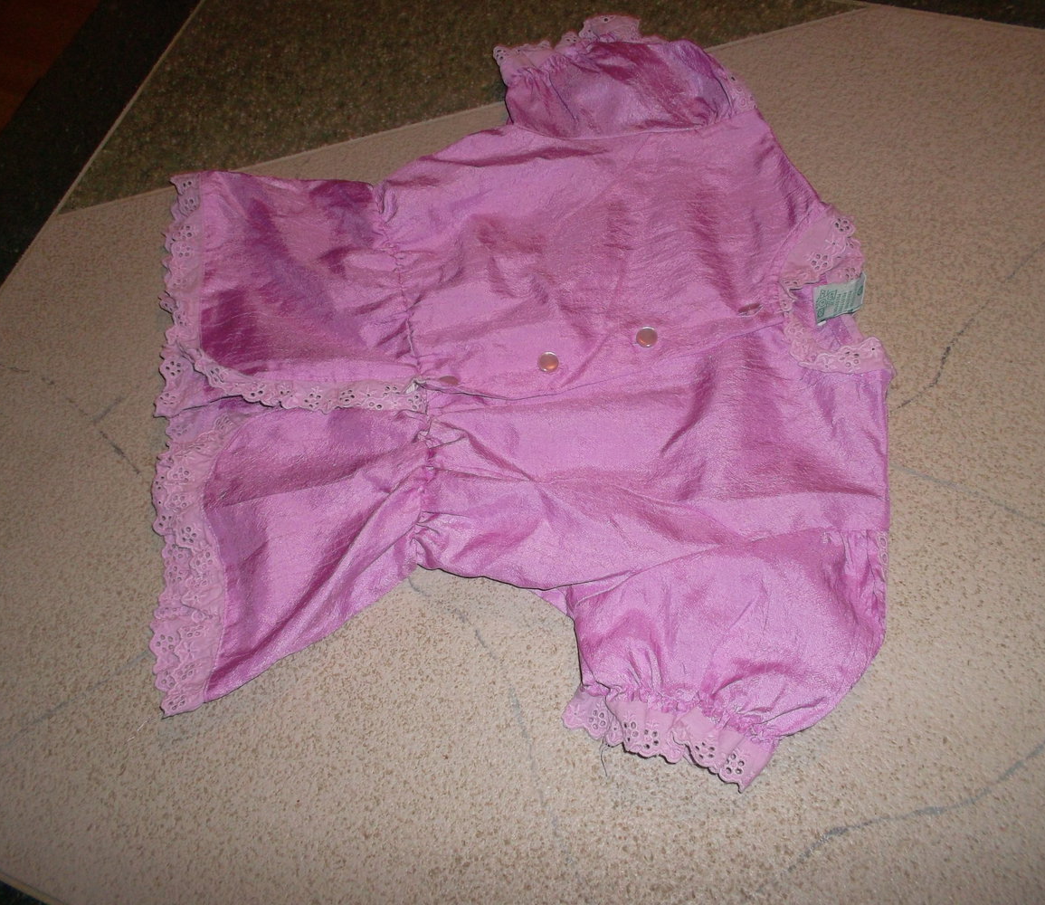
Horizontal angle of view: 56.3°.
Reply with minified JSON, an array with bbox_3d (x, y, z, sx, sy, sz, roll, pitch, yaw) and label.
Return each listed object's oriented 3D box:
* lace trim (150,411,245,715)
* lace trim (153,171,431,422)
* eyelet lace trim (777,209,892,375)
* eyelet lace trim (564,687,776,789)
[{"bbox_3d":[-0.173,0.053,0.505,0.048,0.013,0.166,-5,63,4],"label":"lace trim"},{"bbox_3d":[-0.140,-0.099,0.576,0.155,0.018,0.202,-9,62,2],"label":"lace trim"},{"bbox_3d":[0.164,-0.089,0.530,0.050,0.022,0.110,-5,63,4],"label":"eyelet lace trim"},{"bbox_3d":[0.065,0.125,0.437,0.092,0.018,0.027,16,66,14],"label":"eyelet lace trim"}]

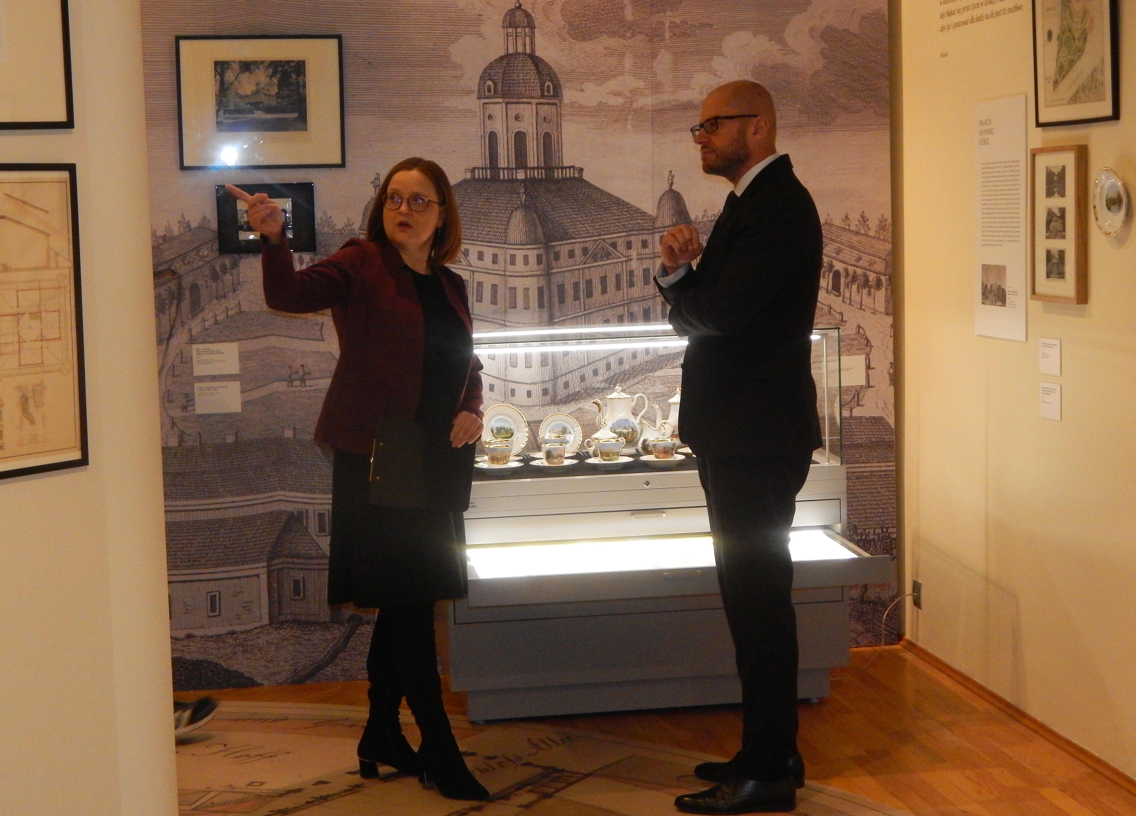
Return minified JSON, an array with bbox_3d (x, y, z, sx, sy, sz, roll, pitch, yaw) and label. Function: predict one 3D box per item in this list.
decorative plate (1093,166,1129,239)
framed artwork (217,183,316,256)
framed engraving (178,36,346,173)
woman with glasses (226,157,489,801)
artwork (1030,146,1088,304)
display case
[{"bbox_3d":[1.378,-0.523,5.072,0.030,0.175,0.185,-2,6,-9],"label":"decorative plate"},{"bbox_3d":[-0.961,-0.605,6.383,0.311,0.222,0.020,-2,6,-9],"label":"framed artwork"},{"bbox_3d":[-0.970,-0.969,6.346,0.521,0.420,0.025,-2,6,-9],"label":"framed engraving"},{"bbox_3d":[-0.459,0.188,5.238,0.620,1.667,0.520,-6,7,-42],"label":"woman with glasses"},{"bbox_3d":[1.326,-0.495,5.408,0.030,0.418,0.307,-2,6,-9],"label":"artwork"},{"bbox_3d":[0.229,0.350,6.034,1.226,1.148,1.208,-2,6,-9],"label":"display case"}]

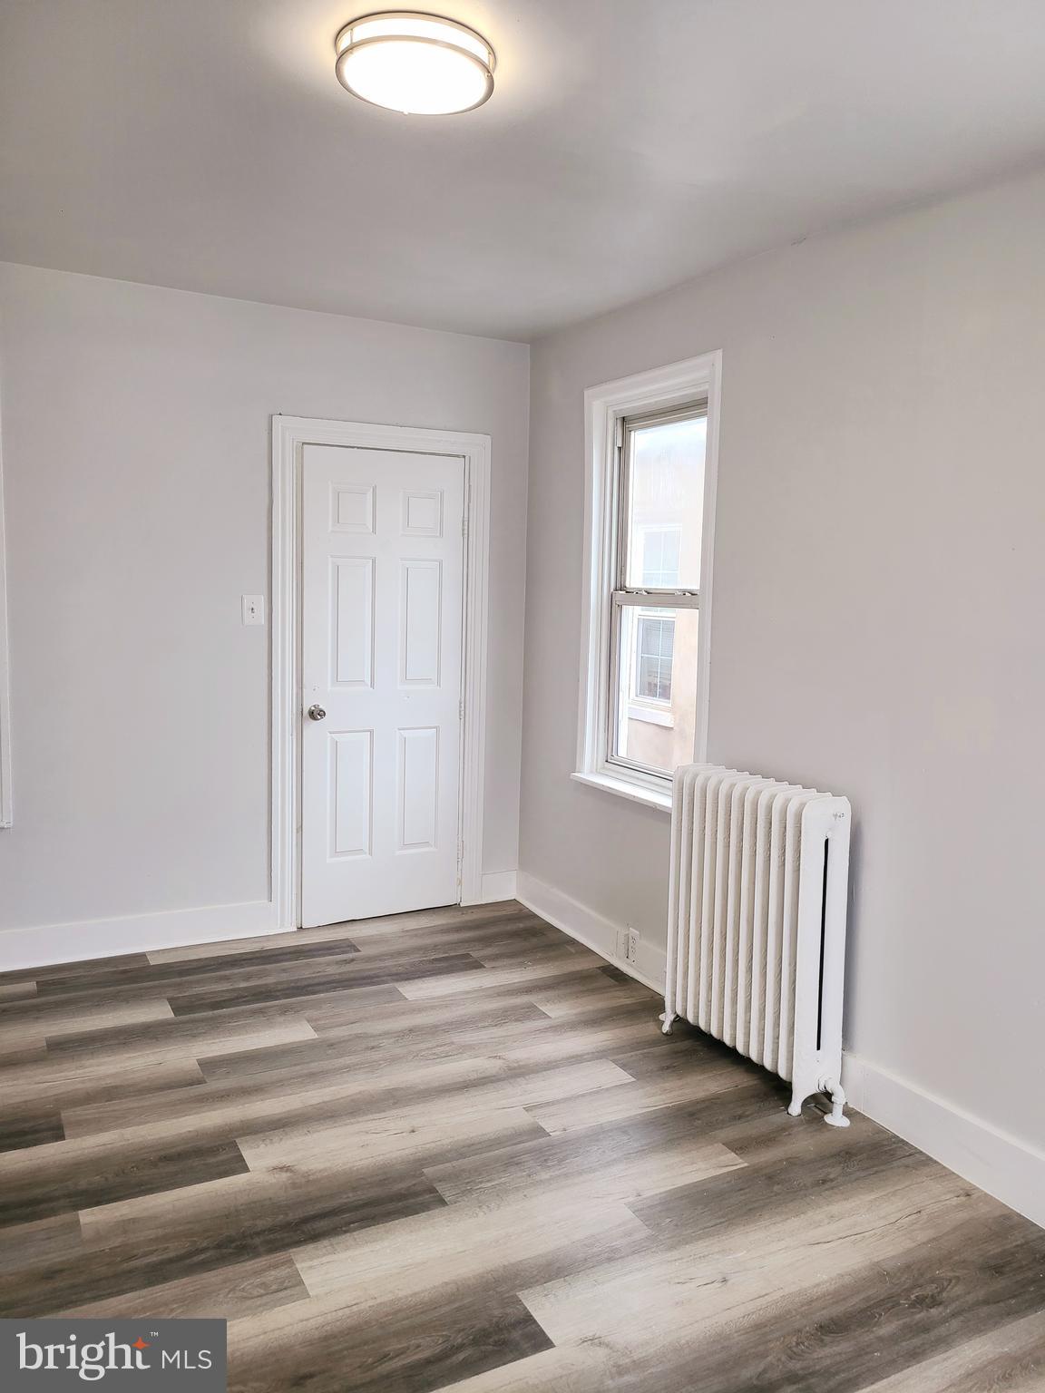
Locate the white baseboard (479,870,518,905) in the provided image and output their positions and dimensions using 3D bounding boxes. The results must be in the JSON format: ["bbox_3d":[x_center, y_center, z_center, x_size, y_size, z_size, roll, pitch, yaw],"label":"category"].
[{"bbox_3d":[-0.112,0.917,5.039,0.188,0.145,0.020,-2,7,-28],"label":"white baseboard"}]

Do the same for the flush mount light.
[{"bbox_3d":[-0.220,-1.296,2.163,0.327,0.063,0.327,1,7,0],"label":"flush mount light"}]

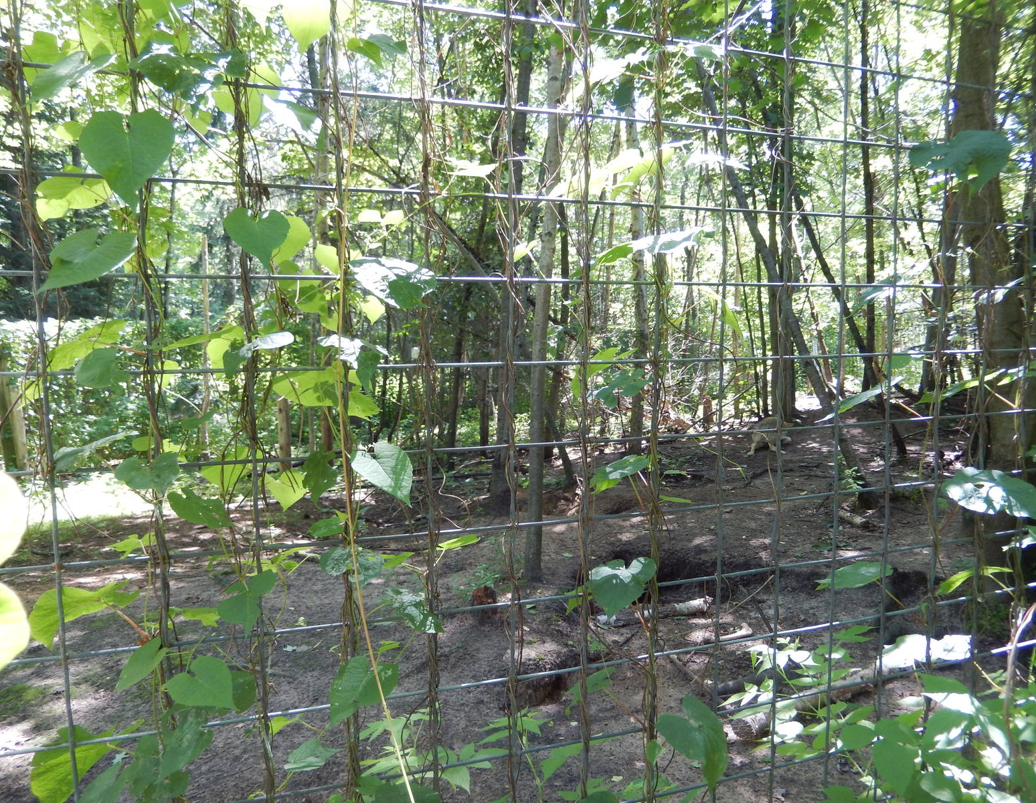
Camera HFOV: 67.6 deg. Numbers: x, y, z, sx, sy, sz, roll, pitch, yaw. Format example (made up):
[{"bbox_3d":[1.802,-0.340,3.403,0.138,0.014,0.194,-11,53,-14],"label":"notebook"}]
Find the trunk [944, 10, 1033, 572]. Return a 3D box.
[{"bbox_3d":[3.090,-0.650,5.050,0.420,3.700,0.400,-2,7,31],"label":"trunk"}]

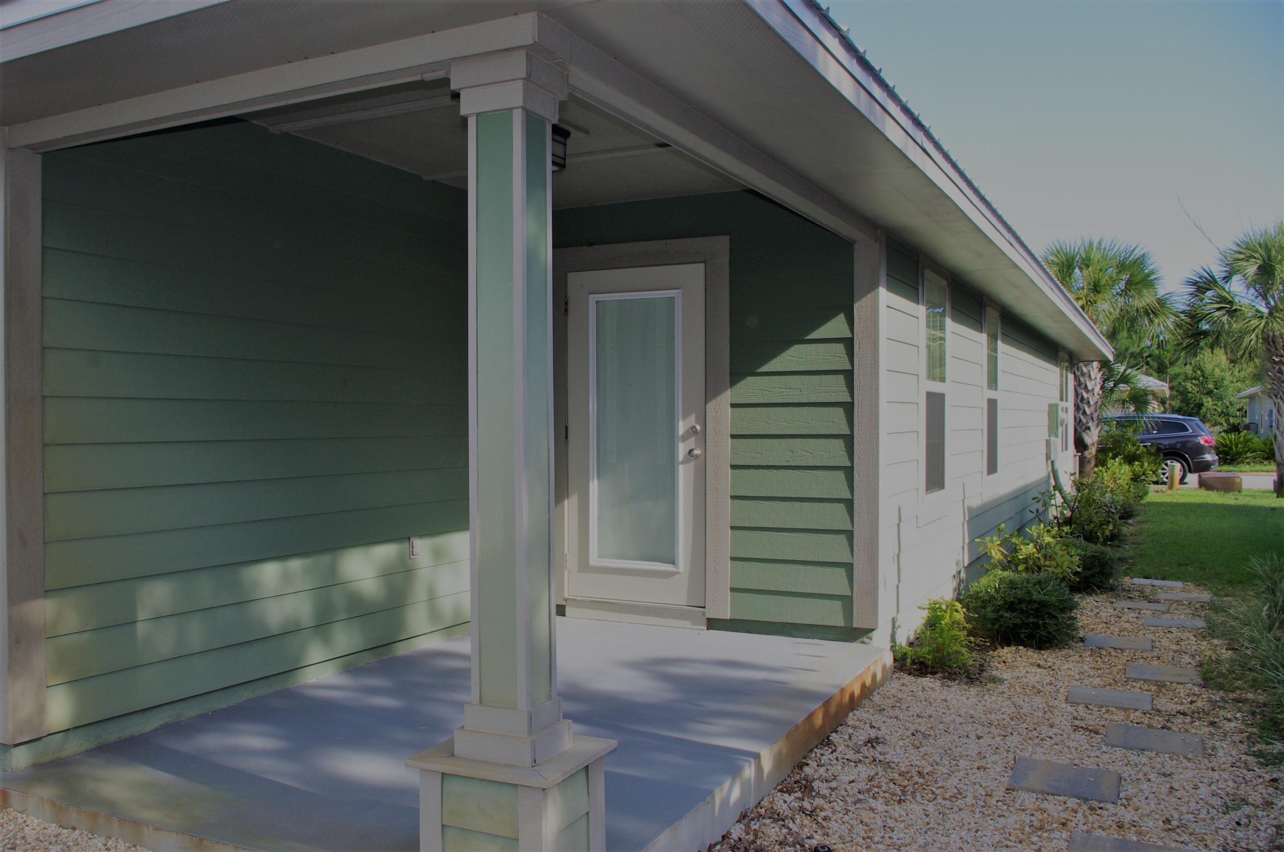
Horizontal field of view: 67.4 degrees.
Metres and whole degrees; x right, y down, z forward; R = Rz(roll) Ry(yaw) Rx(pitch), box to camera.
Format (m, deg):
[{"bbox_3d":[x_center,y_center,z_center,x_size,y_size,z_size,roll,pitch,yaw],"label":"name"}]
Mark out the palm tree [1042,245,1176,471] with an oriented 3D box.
[{"bbox_3d":[8.850,-1.000,18.500,2.800,5.100,2.800,0,0,29],"label":"palm tree"}]

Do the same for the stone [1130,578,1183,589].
[{"bbox_3d":[4.500,1.390,8.390,0.400,0.050,0.380,0,0,29],"label":"stone"}]

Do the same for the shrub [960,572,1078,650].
[{"bbox_3d":[2.490,1.165,6.330,0.700,0.420,0.700,0,0,29],"label":"shrub"}]

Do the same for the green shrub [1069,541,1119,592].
[{"bbox_3d":[3.790,1.165,8.250,0.650,0.410,0.630,0,0,29],"label":"green shrub"}]

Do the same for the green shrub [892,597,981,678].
[{"bbox_3d":[1.690,1.180,5.500,0.450,0.410,0.450,0,0,29],"label":"green shrub"}]

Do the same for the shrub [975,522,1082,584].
[{"bbox_3d":[2.930,1.050,7.300,0.720,0.640,0.760,0,0,29],"label":"shrub"}]

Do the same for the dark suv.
[{"bbox_3d":[12.670,0.585,25.900,5.050,1.800,2.000,0,0,32],"label":"dark suv"}]

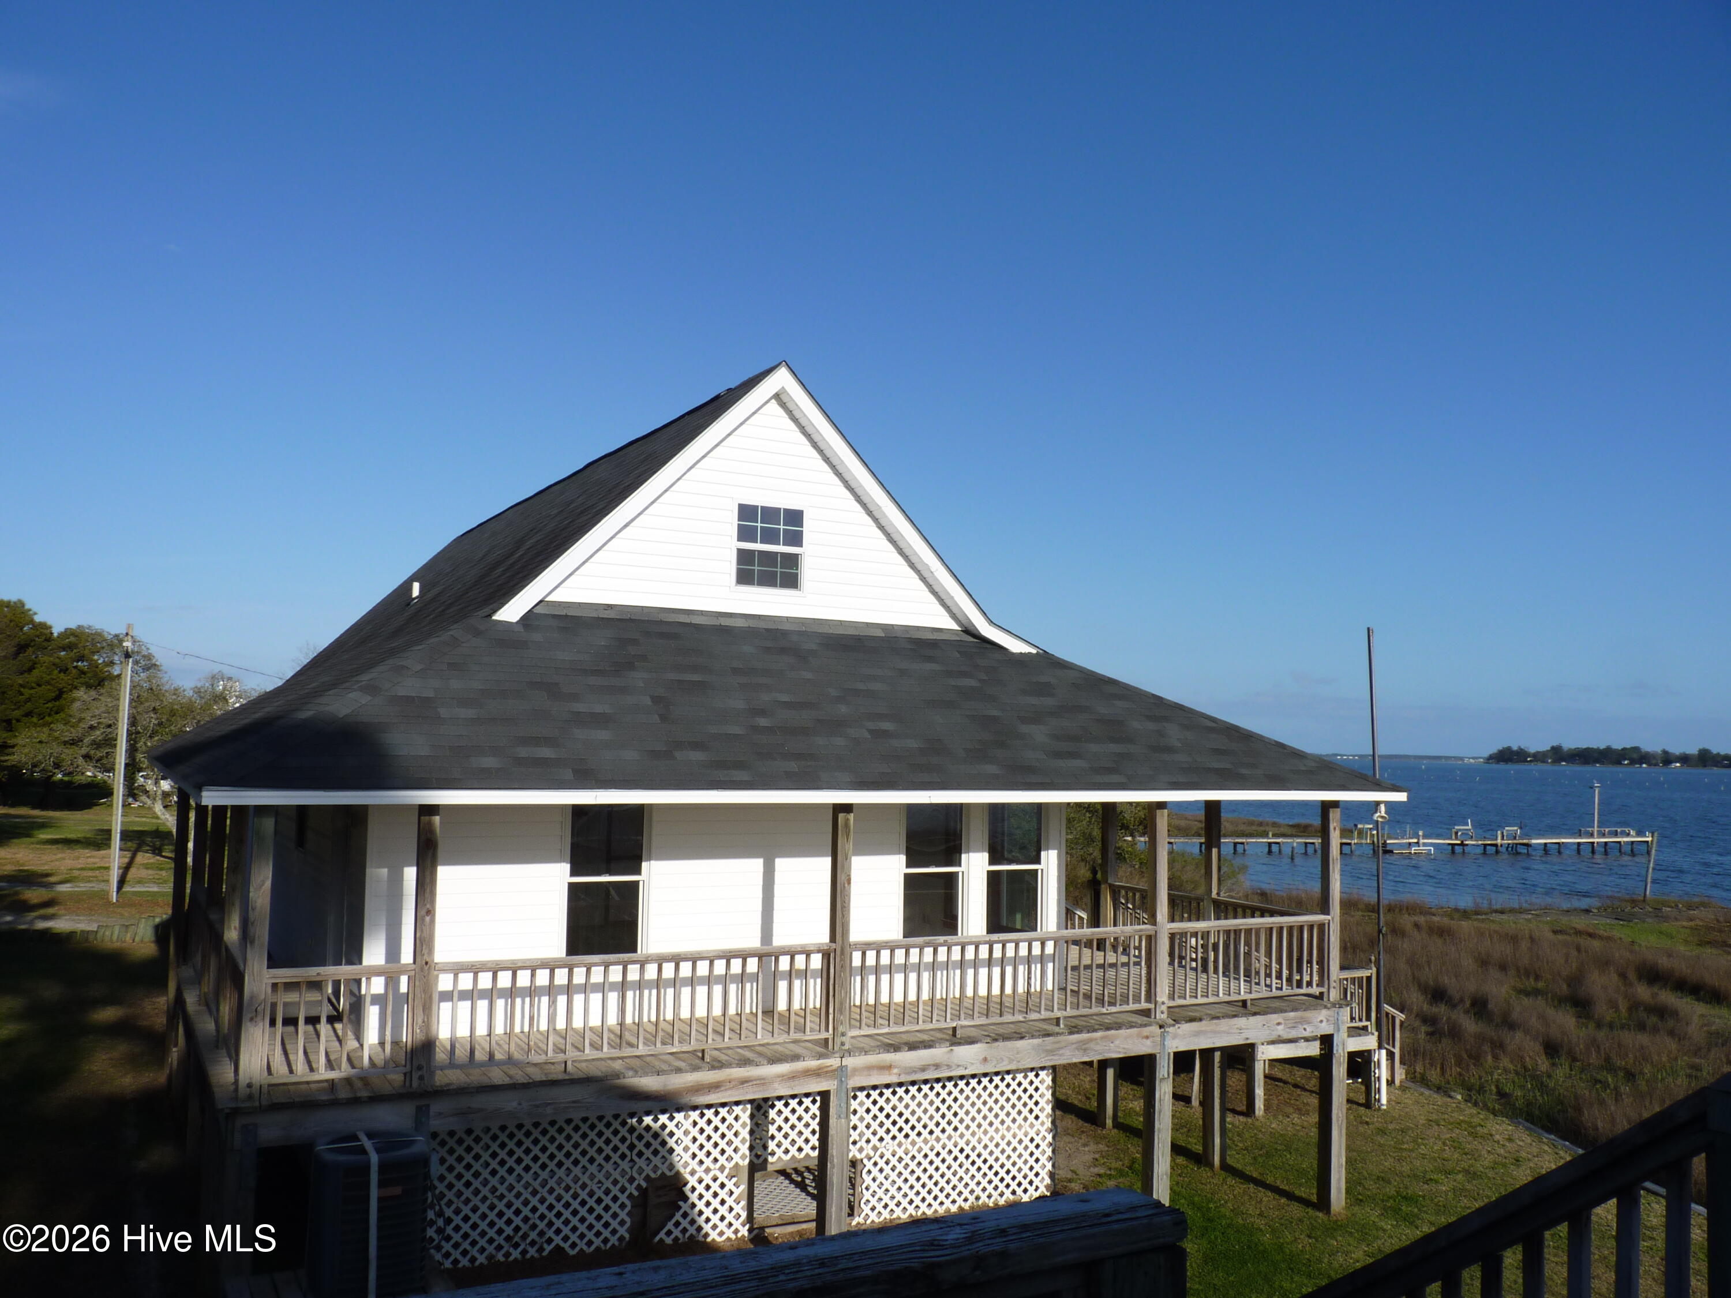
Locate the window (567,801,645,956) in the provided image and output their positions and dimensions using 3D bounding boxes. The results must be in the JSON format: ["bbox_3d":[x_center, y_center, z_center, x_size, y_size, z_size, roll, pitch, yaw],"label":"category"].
[{"bbox_3d":[-2.391,2.131,12.466,0.780,1.660,0.100,4,-5,-29],"label":"window"}]

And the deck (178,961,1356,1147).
[{"bbox_3d":[-1.322,3.823,14.918,11.000,0.300,7.250,4,-5,-29],"label":"deck"}]

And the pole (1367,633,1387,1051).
[{"bbox_3d":[7.226,3.034,19.070,0.120,6.650,0.120,4,-5,-29],"label":"pole"}]

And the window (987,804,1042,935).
[{"bbox_3d":[1.638,2.393,14.738,0.780,1.660,0.100,4,-5,-29],"label":"window"}]

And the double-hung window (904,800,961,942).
[{"bbox_3d":[0.725,2.334,14.223,0.780,1.660,0.100,4,-5,-29],"label":"double-hung window"}]

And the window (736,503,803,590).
[{"bbox_3d":[-0.954,-1.005,13.471,0.790,0.880,0.100,4,-5,-29],"label":"window"}]

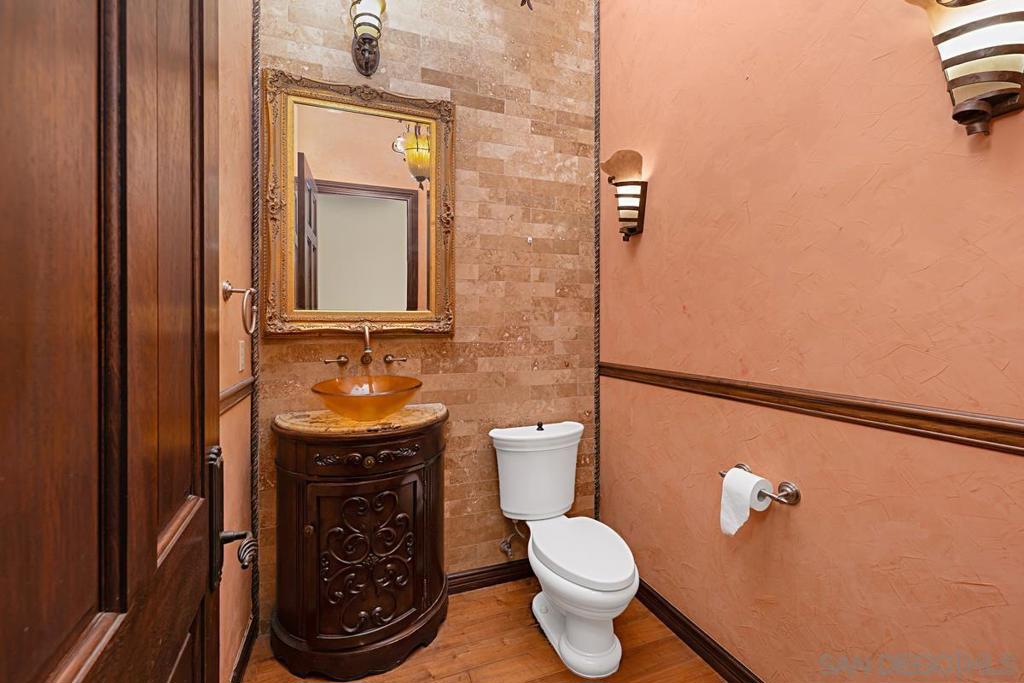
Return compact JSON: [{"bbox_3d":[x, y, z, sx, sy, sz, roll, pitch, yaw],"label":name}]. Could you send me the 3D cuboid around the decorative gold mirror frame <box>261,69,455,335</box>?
[{"bbox_3d":[-0.645,-0.574,1.758,0.787,1.085,0.055,0,1,-20],"label":"decorative gold mirror frame"}]

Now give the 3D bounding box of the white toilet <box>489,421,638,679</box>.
[{"bbox_3d":[0.231,0.825,1.696,0.500,0.800,0.755,0,1,-20],"label":"white toilet"}]

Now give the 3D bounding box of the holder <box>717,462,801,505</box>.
[{"bbox_3d":[0.773,0.452,1.255,0.085,0.070,0.230,0,1,-20],"label":"holder"}]

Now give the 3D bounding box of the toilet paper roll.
[{"bbox_3d":[0.734,0.511,1.258,0.105,0.195,0.105,0,1,-20],"label":"toilet paper roll"}]

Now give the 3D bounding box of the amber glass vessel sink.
[{"bbox_3d":[-0.568,0.253,1.589,0.420,0.160,0.420,0,1,-20],"label":"amber glass vessel sink"}]

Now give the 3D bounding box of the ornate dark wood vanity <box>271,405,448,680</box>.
[{"bbox_3d":[-0.590,0.785,1.613,0.745,0.885,0.370,0,1,-20],"label":"ornate dark wood vanity"}]

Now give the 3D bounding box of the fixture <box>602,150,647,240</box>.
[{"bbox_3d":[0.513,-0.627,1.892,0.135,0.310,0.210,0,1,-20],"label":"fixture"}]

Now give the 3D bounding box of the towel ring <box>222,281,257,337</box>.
[{"bbox_3d":[-0.877,-0.107,1.280,0.085,0.180,0.155,0,1,-20],"label":"towel ring"}]

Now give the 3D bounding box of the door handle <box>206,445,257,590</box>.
[{"bbox_3d":[-0.495,0.314,0.712,0.080,0.265,0.120,0,1,-23],"label":"door handle"}]

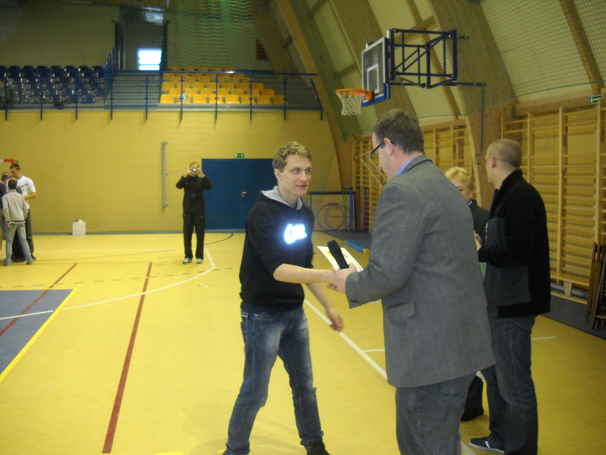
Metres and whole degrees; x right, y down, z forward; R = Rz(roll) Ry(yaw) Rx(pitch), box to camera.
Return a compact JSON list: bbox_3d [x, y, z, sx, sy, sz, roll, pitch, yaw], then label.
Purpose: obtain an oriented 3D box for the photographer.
[{"bbox_3d":[-1.956,-0.272,12.000,0.620,1.830,0.420,-1,5,-10],"label":"photographer"}]

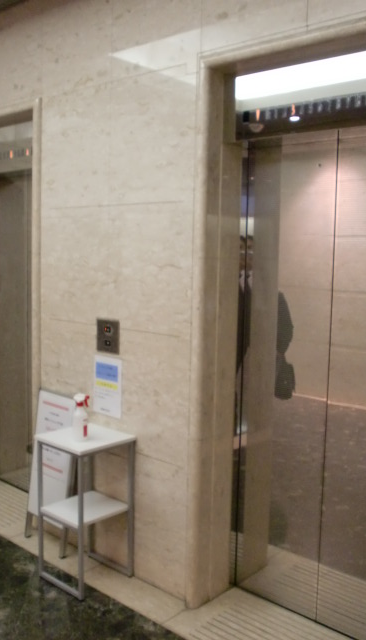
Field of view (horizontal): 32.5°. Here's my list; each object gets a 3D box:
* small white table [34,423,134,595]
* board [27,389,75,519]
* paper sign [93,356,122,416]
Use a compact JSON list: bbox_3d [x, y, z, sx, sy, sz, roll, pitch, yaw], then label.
[{"bbox_3d":[-0.482,0.930,3.115,0.360,0.719,0.345,6,8,42],"label":"small white table"},{"bbox_3d":[-0.707,0.757,3.451,0.334,0.690,0.030,6,2,43],"label":"board"},{"bbox_3d":[-0.388,0.341,3.212,0.208,0.297,0.010,6,8,41],"label":"paper sign"}]

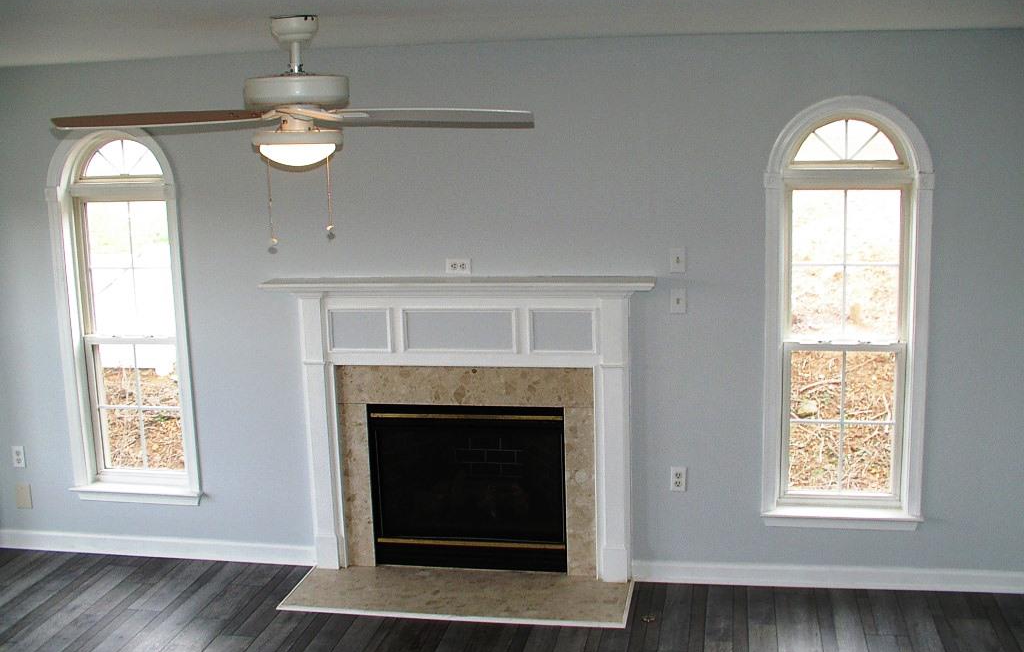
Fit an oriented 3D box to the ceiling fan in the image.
[{"bbox_3d":[-0.651,-0.706,3.400,1.430,0.453,1.430,-2,10,-1],"label":"ceiling fan"}]

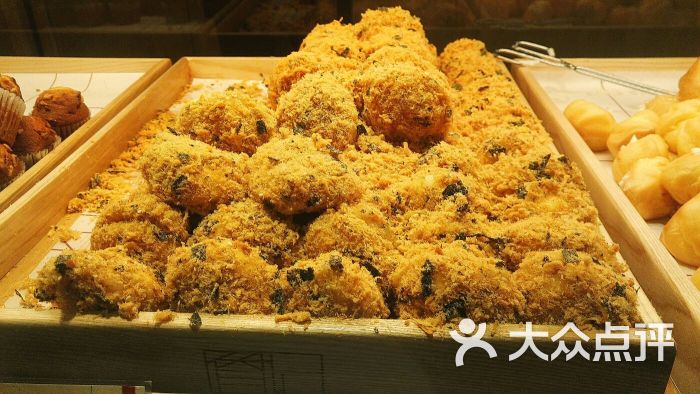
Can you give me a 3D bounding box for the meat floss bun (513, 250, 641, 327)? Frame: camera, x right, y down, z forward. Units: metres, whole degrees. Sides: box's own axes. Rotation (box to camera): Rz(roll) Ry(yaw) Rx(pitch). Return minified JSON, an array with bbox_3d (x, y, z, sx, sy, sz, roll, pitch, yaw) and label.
[{"bbox_3d":[0.158,0.068,0.352,0.084,0.053,0.071,1,33,5],"label":"meat floss bun"}]

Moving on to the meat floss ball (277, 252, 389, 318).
[{"bbox_3d":[-0.011,0.058,0.325,0.072,0.047,0.060,1,32,4],"label":"meat floss ball"}]

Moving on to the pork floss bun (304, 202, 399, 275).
[{"bbox_3d":[-0.001,0.037,0.390,0.079,0.059,0.072,1,33,5],"label":"pork floss bun"}]

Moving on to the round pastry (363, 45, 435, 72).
[{"bbox_3d":[0.057,-0.150,0.589,0.084,0.056,0.080,1,33,5],"label":"round pastry"}]

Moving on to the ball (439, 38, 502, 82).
[{"bbox_3d":[0.160,-0.178,0.668,0.086,0.060,0.081,1,33,5],"label":"ball"}]

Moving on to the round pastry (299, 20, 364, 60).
[{"bbox_3d":[-0.021,-0.194,0.646,0.086,0.061,0.081,-2,32,1],"label":"round pastry"}]

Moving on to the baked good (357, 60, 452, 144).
[{"bbox_3d":[0.050,-0.085,0.455,0.082,0.064,0.080,1,32,4],"label":"baked good"}]

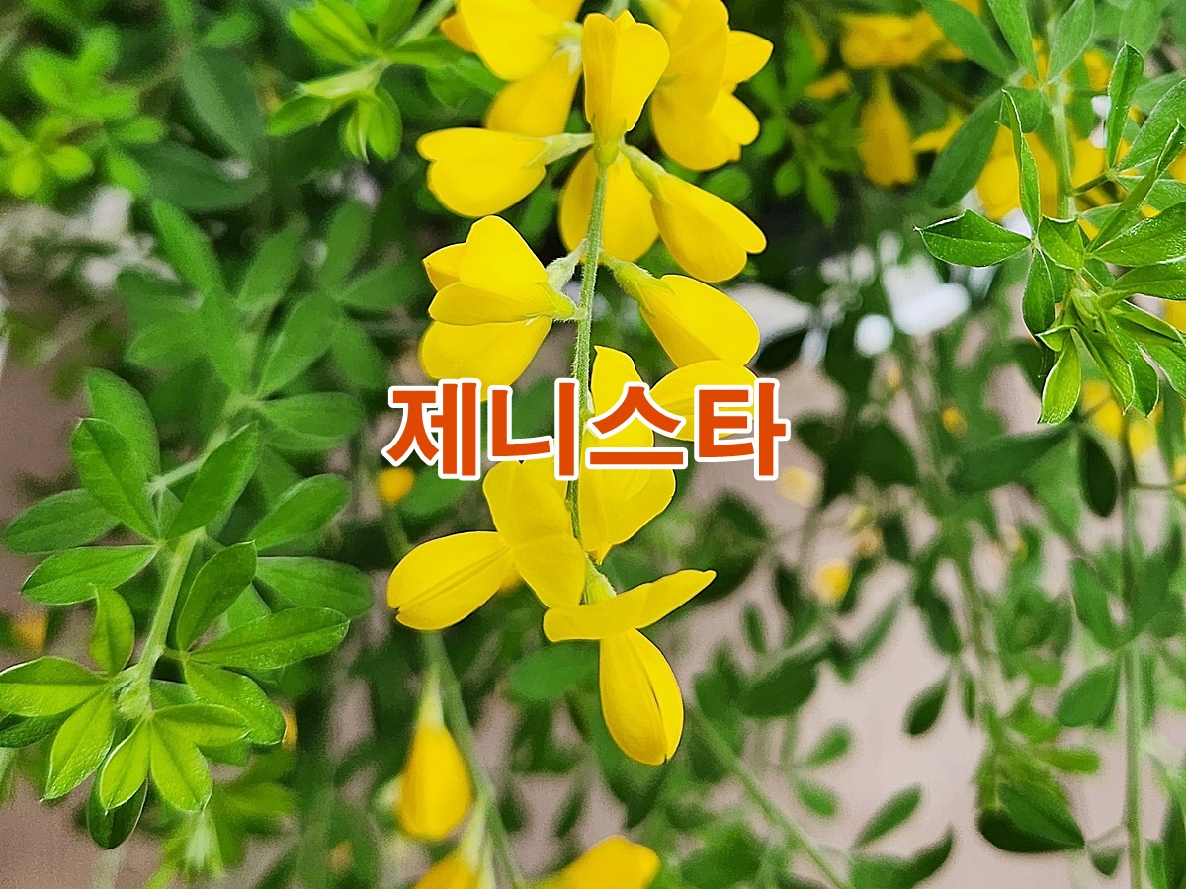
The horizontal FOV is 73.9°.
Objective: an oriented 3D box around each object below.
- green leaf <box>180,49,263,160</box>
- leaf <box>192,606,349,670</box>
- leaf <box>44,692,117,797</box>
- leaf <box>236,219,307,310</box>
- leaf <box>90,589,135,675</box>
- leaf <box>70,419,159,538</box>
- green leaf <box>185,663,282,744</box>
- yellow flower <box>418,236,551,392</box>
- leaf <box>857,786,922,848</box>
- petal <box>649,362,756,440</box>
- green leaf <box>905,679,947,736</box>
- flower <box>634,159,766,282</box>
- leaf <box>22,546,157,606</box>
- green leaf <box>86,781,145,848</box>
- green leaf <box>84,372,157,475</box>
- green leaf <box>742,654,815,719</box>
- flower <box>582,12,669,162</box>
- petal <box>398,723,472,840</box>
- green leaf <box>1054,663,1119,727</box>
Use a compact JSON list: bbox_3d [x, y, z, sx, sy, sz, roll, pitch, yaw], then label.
[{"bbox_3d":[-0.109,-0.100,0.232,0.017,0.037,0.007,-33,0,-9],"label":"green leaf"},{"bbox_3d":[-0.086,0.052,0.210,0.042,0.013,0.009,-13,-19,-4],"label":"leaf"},{"bbox_3d":[-0.101,0.059,0.155,0.009,0.021,0.003,23,-17,11],"label":"leaf"},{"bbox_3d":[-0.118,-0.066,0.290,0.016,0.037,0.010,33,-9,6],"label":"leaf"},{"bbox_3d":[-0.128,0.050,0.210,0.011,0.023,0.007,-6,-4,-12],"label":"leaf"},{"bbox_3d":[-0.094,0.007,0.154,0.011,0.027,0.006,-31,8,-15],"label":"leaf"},{"bbox_3d":[-0.074,0.053,0.162,0.025,0.011,0.003,35,-18,7],"label":"green leaf"},{"bbox_3d":[-0.015,-0.019,0.112,0.014,0.021,0.014,-12,13,-29],"label":"yellow flower"},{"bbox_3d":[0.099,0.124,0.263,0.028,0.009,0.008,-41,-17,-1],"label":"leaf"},{"bbox_3d":[0.016,-0.006,0.113,0.015,0.011,0.006,7,12,-10],"label":"petal"},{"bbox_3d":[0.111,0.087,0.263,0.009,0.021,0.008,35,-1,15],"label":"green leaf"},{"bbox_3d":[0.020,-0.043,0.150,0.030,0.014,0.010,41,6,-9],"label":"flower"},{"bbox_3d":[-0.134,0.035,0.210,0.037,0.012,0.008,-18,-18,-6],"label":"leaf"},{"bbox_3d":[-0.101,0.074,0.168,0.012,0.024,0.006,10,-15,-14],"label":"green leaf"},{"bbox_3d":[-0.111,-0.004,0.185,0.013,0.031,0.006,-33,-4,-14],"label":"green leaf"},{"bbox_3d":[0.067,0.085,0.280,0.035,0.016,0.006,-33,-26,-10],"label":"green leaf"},{"bbox_3d":[0.004,-0.054,0.119,0.013,0.021,0.011,5,8,0],"label":"flower"},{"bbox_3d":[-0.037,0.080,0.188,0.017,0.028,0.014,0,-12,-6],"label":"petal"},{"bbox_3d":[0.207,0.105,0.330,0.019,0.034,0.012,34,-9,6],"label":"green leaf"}]

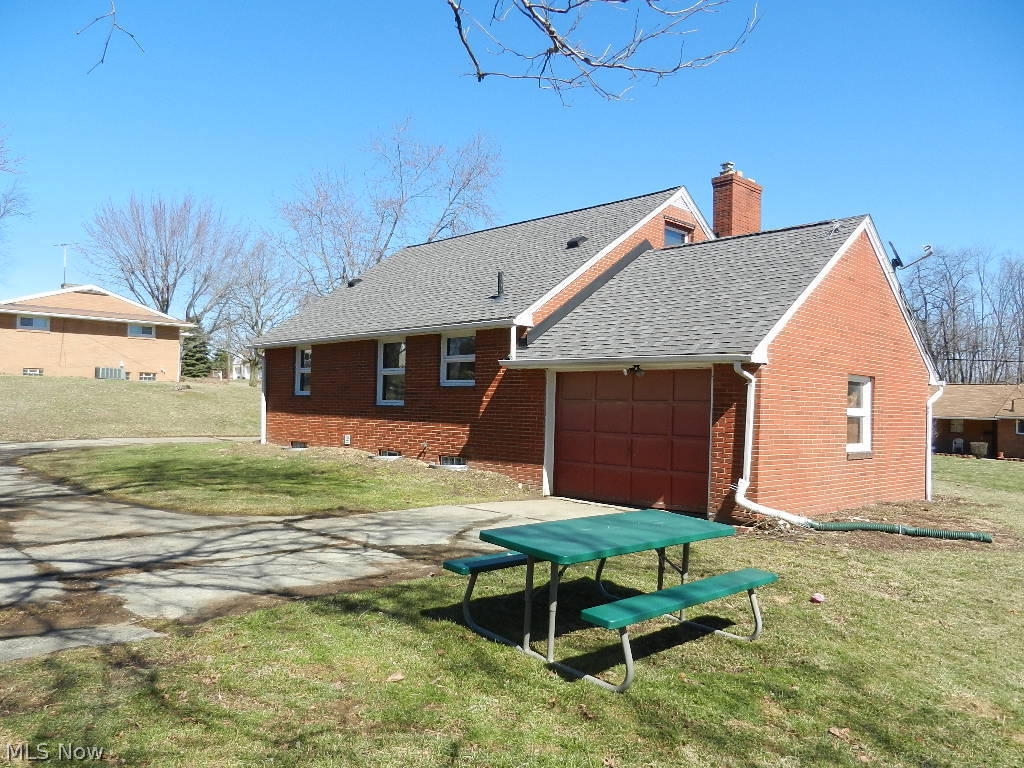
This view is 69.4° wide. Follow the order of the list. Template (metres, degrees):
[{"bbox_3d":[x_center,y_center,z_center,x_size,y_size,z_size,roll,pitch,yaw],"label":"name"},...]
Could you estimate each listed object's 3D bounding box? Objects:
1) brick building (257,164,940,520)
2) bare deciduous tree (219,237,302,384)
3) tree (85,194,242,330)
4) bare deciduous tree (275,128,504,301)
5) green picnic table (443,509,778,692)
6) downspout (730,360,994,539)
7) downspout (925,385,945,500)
[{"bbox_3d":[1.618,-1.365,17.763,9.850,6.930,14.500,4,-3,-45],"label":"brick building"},{"bbox_3d":[-12.404,-3.485,35.873,4.381,7.205,4.162,2,-2,-19],"label":"bare deciduous tree"},{"bbox_3d":[-27.557,-7.655,57.745,12.392,14.431,11.773,3,-2,-25],"label":"tree"},{"bbox_3d":[-7.020,-7.133,40.740,12.308,14.748,11.693,2,-2,-9],"label":"bare deciduous tree"},{"bbox_3d":[0.703,1.378,5.112,1.840,0.752,1.480,3,0,-43],"label":"green picnic table"},{"bbox_3d":[4.269,0.817,9.187,3.050,2.180,0.400,1,-2,16],"label":"downspout"},{"bbox_3d":[8.290,1.156,14.546,0.380,2.240,0.140,4,-3,-45],"label":"downspout"}]

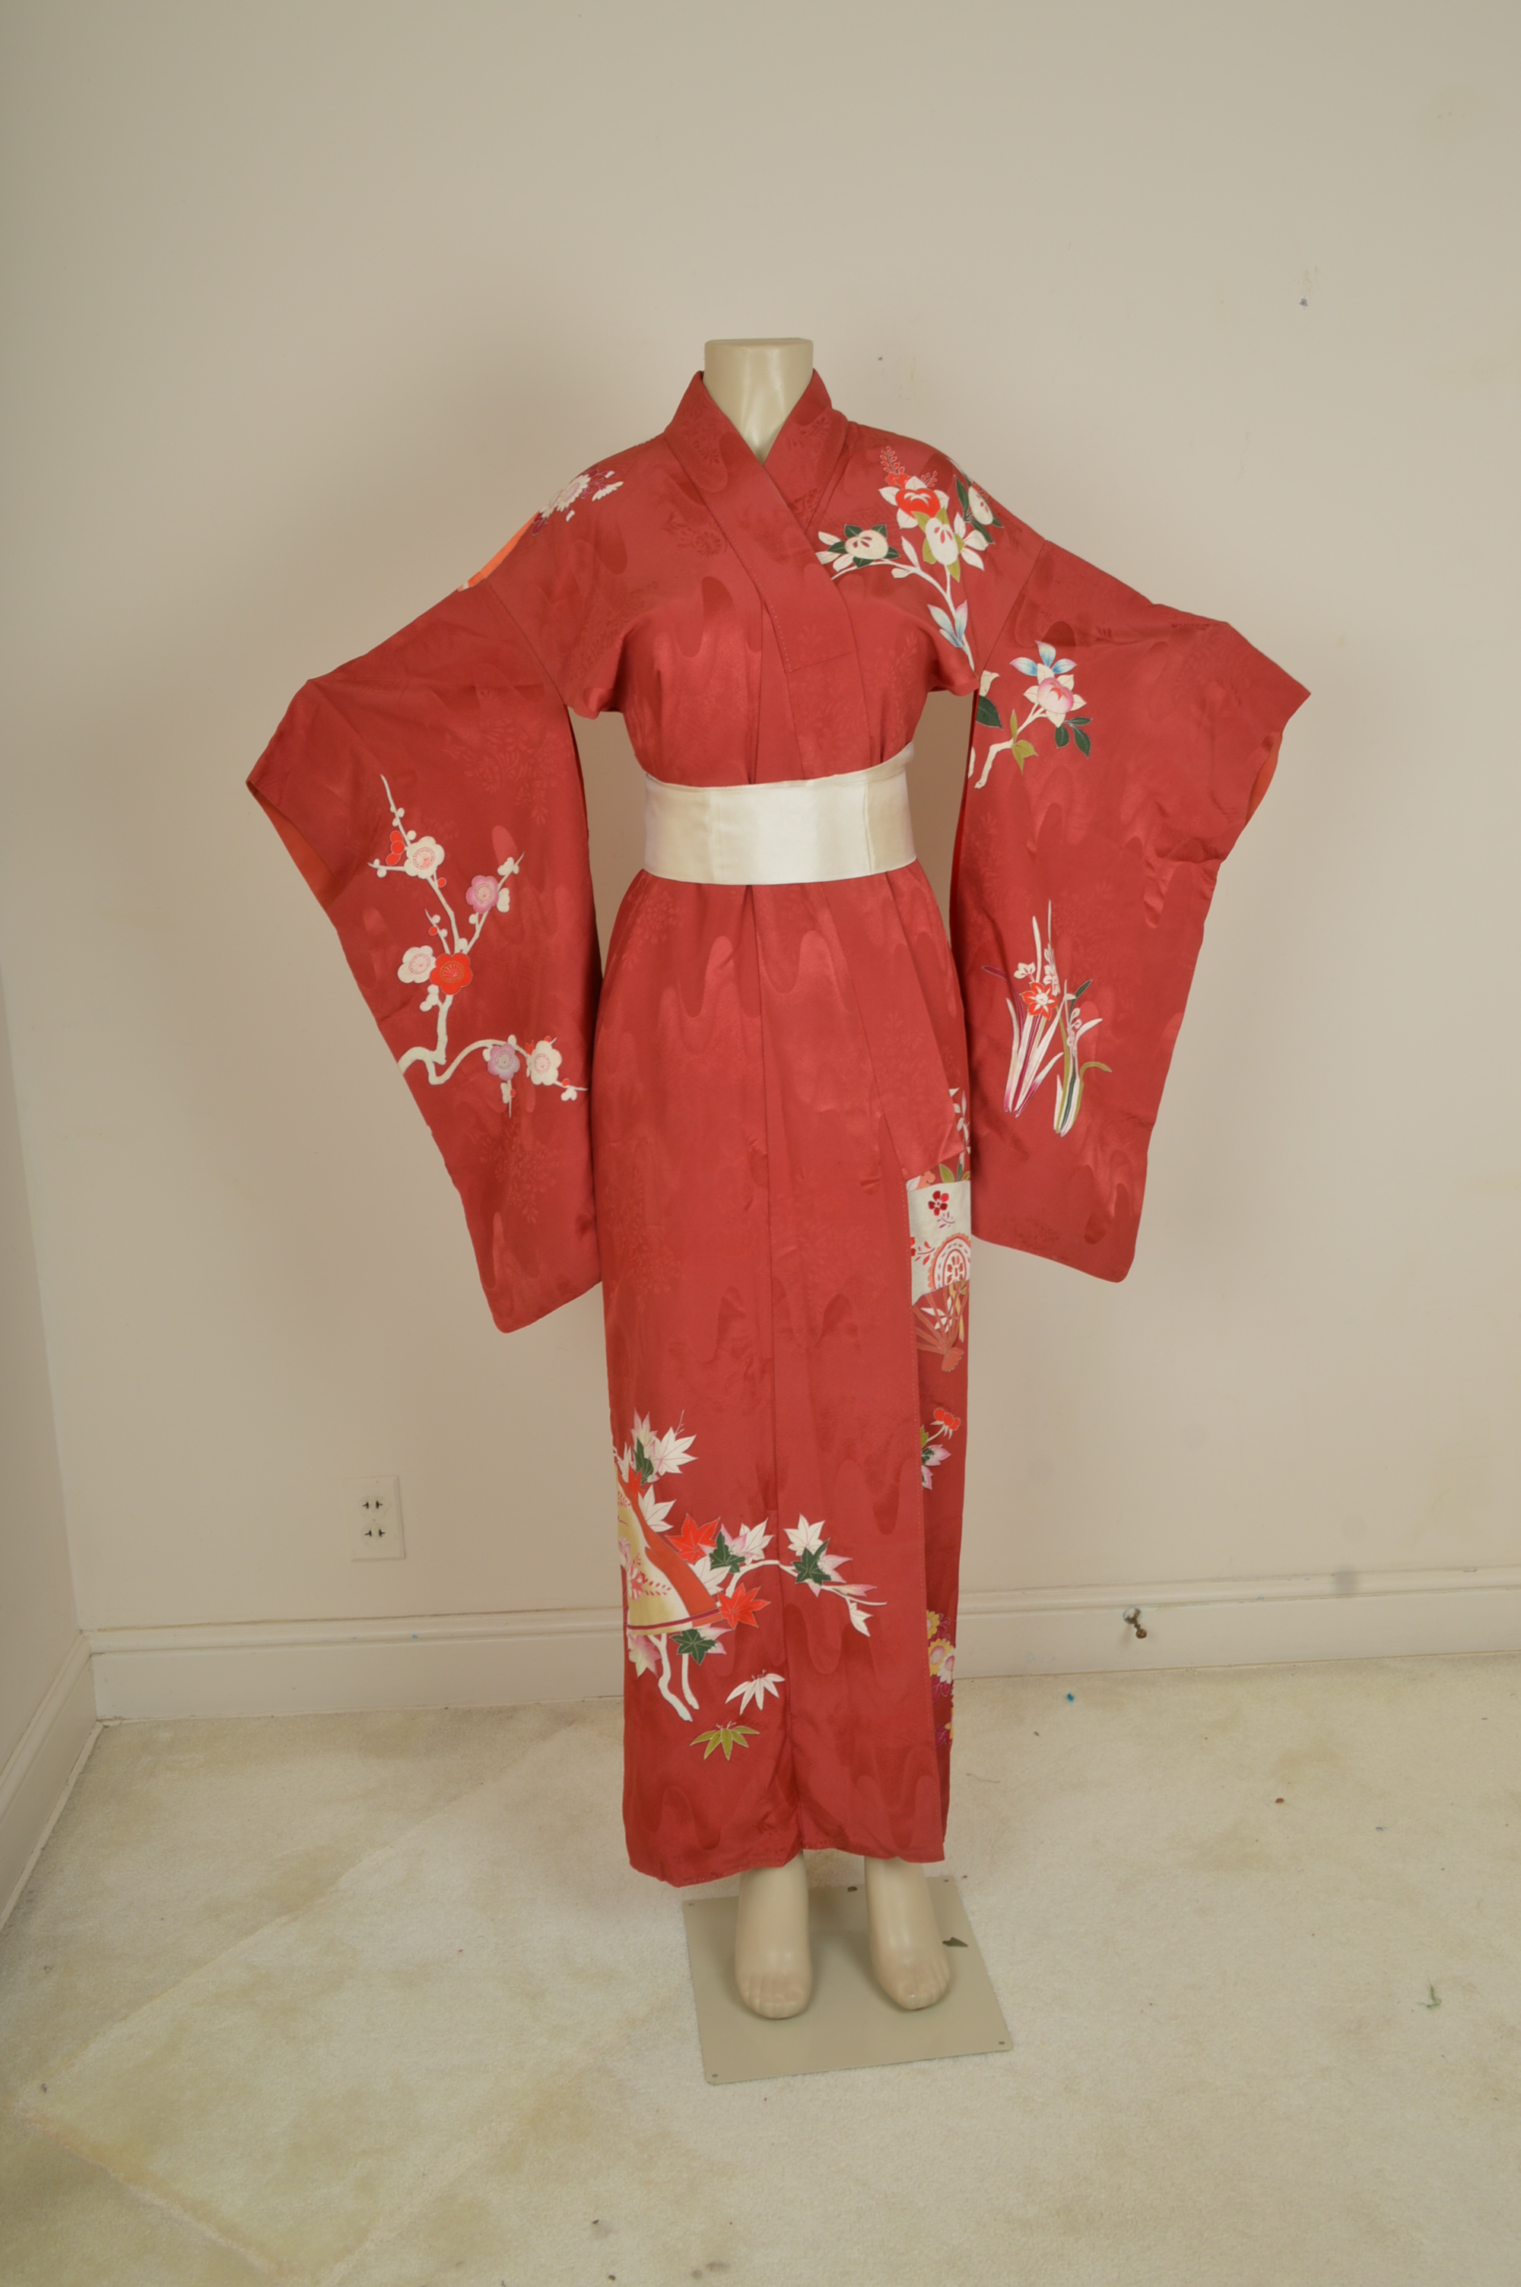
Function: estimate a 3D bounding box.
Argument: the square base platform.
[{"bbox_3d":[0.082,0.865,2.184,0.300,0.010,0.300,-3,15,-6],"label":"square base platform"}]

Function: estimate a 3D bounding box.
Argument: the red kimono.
[{"bbox_3d":[0.032,0.018,2.027,0.981,1.452,0.370,-3,15,-4],"label":"red kimono"}]

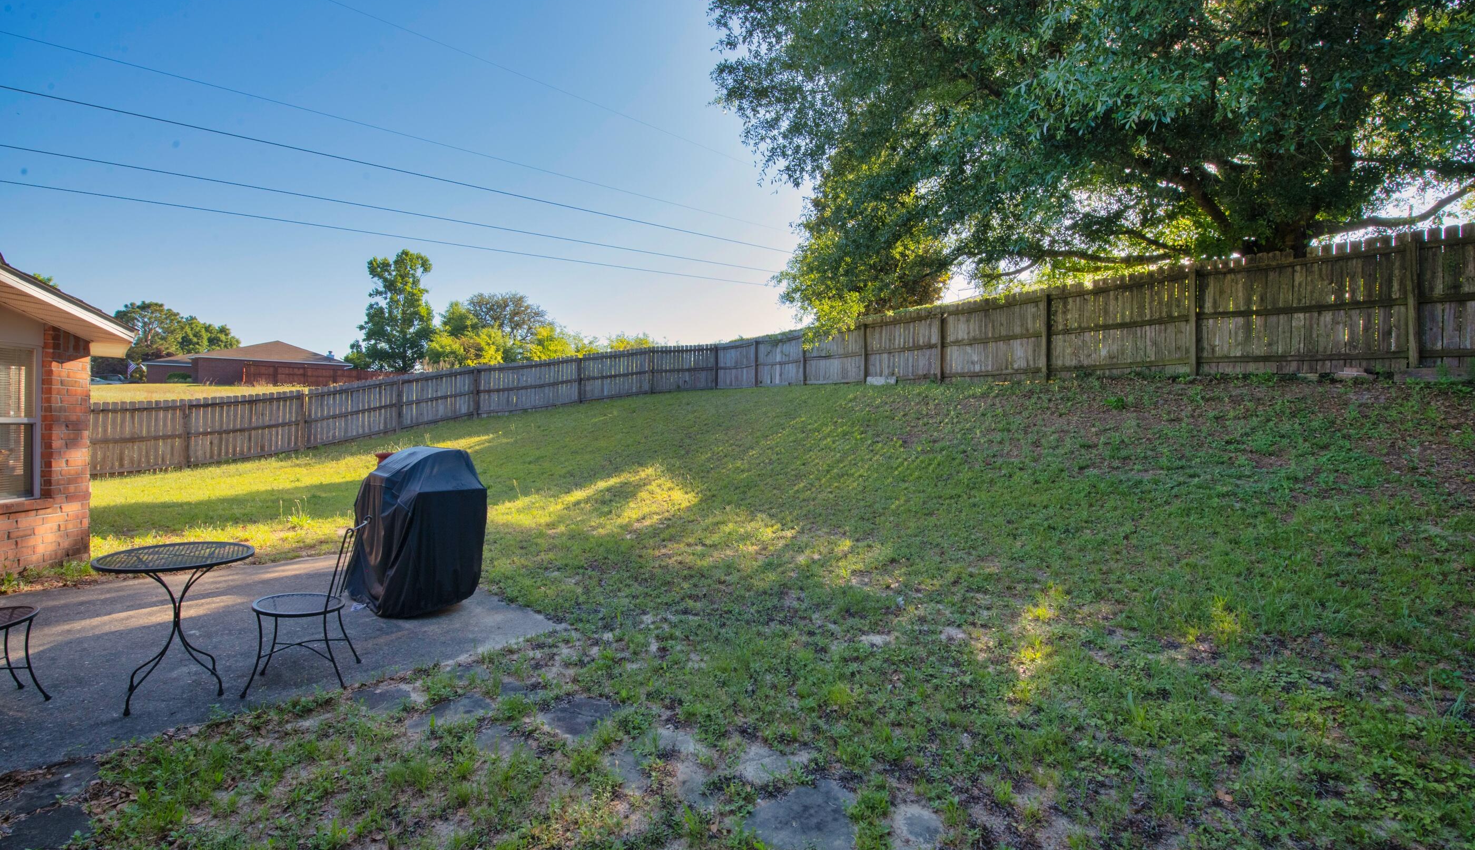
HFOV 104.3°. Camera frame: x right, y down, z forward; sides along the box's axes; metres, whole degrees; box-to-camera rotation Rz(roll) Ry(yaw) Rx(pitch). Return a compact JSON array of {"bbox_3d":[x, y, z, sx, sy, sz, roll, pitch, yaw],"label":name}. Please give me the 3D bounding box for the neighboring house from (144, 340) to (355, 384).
[{"bbox_3d":[-51.700,-6.700,61.400,17.000,5.400,15.500,0,0,-35],"label":"neighboring house"}]

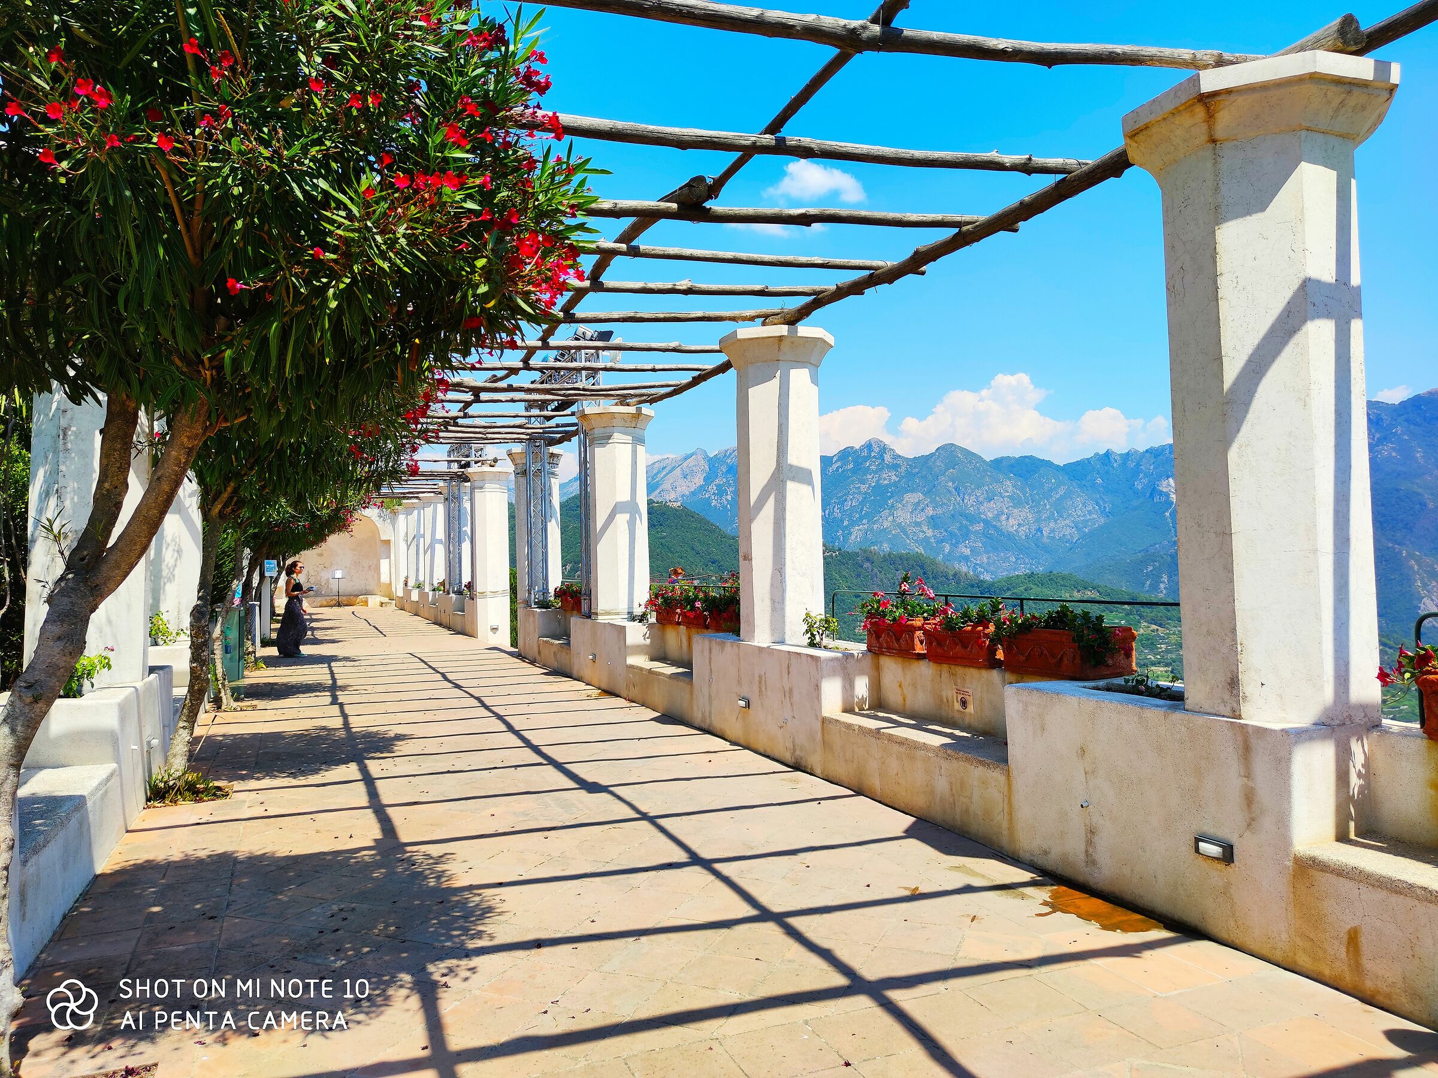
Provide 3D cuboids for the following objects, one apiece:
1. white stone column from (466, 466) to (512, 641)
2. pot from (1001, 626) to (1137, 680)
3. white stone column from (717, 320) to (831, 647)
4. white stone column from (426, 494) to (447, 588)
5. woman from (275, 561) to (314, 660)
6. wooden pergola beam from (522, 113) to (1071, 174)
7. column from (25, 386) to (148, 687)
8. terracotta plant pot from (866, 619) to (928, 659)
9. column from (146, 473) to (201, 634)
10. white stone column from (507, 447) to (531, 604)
[{"bbox_3d":[-4.727,0.357,20.689,0.880,3.600,0.880,0,-2,-23],"label":"white stone column"},{"bbox_3d":[1.919,0.620,5.491,0.410,0.245,0.570,0,-2,-23],"label":"pot"},{"bbox_3d":[0.502,-0.414,8.167,0.904,2.482,0.904,-1,-2,-22],"label":"white stone column"},{"bbox_3d":[-8.104,0.113,28.599,0.900,2.771,0.900,-1,-2,-22],"label":"white stone column"},{"bbox_3d":[-7.391,1.221,17.400,0.600,1.670,0.500,-1,-2,-15],"label":"woman"},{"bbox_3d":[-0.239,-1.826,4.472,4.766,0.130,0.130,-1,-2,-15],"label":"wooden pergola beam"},{"bbox_3d":[-4.286,-0.275,6.779,0.880,2.500,0.880,0,-2,-23],"label":"column"},{"bbox_3d":[1.334,0.668,6.828,0.380,0.240,0.580,0,-2,-23],"label":"terracotta plant pot"},{"bbox_3d":[-5.834,-0.236,10.613,0.904,2.562,0.904,-1,-2,-22],"label":"column"},{"bbox_3d":[-3.005,-0.171,16.601,0.880,2.600,0.880,0,-2,-23],"label":"white stone column"}]

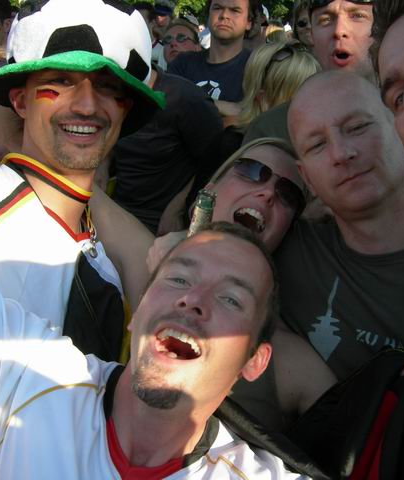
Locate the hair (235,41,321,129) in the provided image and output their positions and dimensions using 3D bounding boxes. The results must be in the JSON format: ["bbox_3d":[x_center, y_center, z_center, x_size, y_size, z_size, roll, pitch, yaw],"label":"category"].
[{"bbox_3d":[0.221,-0.426,1.870,0.230,0.280,0.230,-15,24,-35],"label":"hair"}]

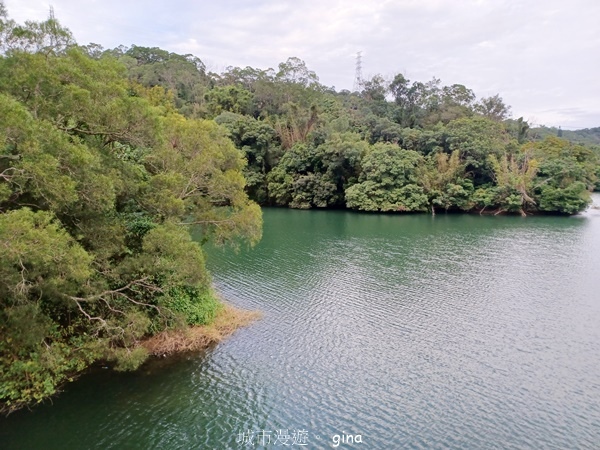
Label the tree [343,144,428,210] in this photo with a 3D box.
[{"bbox_3d":[10.181,-5.473,51.000,9.700,7.800,8.300,1,9,6],"label":"tree"}]

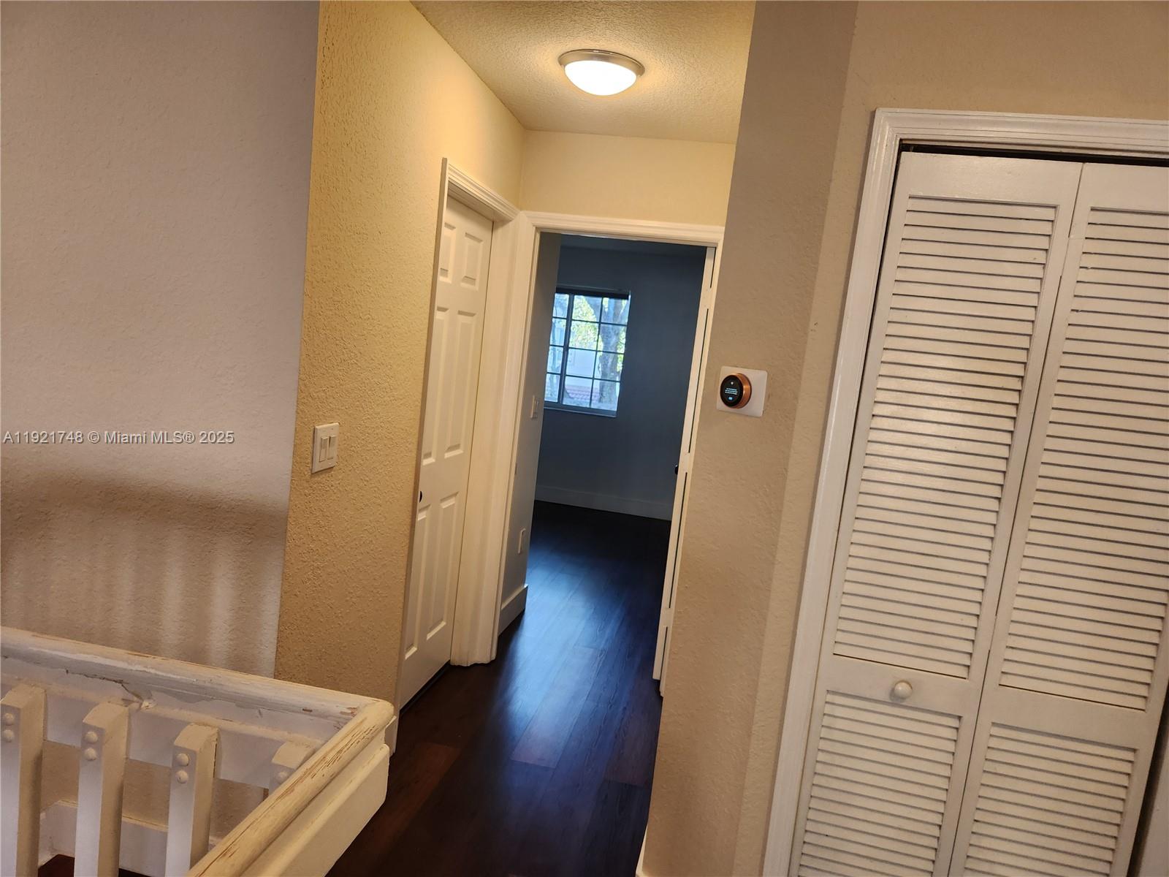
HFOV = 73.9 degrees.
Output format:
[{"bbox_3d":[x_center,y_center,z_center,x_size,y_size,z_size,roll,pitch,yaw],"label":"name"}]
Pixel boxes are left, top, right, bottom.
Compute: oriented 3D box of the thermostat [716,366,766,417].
[{"bbox_3d":[0.358,-0.112,1.834,0.033,0.107,0.150,1,9,-35],"label":"thermostat"}]

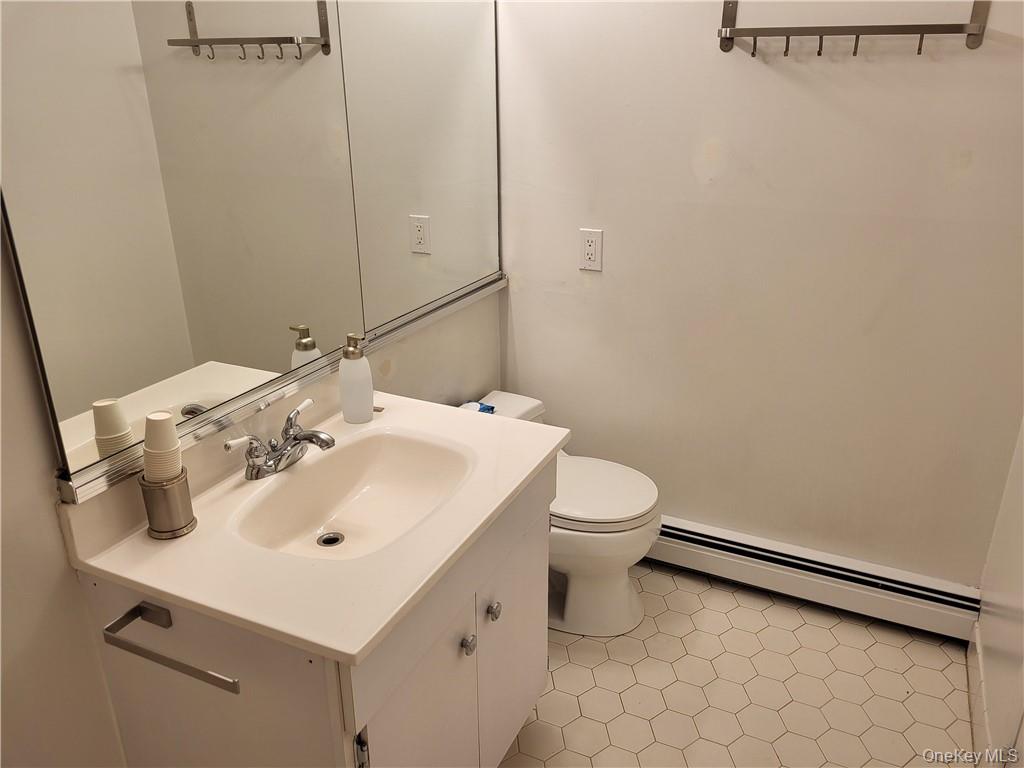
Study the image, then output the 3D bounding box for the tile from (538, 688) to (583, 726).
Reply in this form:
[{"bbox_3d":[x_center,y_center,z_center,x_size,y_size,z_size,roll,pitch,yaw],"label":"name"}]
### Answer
[{"bbox_3d":[0.116,0.814,1.930,0.123,0.008,0.106,10,24,23],"label":"tile"}]

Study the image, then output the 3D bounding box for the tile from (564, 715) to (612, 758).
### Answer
[{"bbox_3d":[0.184,0.878,1.915,0.127,0.008,0.110,10,24,23],"label":"tile"}]

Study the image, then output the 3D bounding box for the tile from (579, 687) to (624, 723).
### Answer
[{"bbox_3d":[0.228,0.828,1.980,0.109,0.009,0.126,-2,22,-4],"label":"tile"}]

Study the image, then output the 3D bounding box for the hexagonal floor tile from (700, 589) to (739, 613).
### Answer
[{"bbox_3d":[0.645,0.677,2.401,0.127,0.008,0.110,10,24,23],"label":"hexagonal floor tile"}]

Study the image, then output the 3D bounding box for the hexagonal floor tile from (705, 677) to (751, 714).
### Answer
[{"bbox_3d":[0.567,0.827,2.035,0.127,0.008,0.110,10,24,23],"label":"hexagonal floor tile"}]

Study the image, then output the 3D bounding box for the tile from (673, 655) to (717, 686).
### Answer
[{"bbox_3d":[0.495,0.782,2.090,0.109,0.009,0.126,-2,22,-4],"label":"tile"}]

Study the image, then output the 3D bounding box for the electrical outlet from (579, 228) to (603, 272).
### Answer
[{"bbox_3d":[0.238,-0.403,2.323,0.073,0.121,0.008,10,24,23],"label":"electrical outlet"}]

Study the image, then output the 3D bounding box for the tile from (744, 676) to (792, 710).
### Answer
[{"bbox_3d":[0.669,0.812,2.015,0.109,0.009,0.126,-2,22,-4],"label":"tile"}]

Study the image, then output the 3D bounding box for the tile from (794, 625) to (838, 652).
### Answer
[{"bbox_3d":[0.872,0.732,2.209,0.109,0.009,0.126,-2,22,-4],"label":"tile"}]

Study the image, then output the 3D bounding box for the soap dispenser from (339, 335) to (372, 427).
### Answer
[{"bbox_3d":[-0.341,-0.012,1.673,0.072,0.195,0.069,0,22,0],"label":"soap dispenser"}]

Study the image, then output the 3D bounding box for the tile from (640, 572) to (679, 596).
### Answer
[{"bbox_3d":[0.453,0.625,2.393,0.123,0.008,0.106,10,24,23],"label":"tile"}]

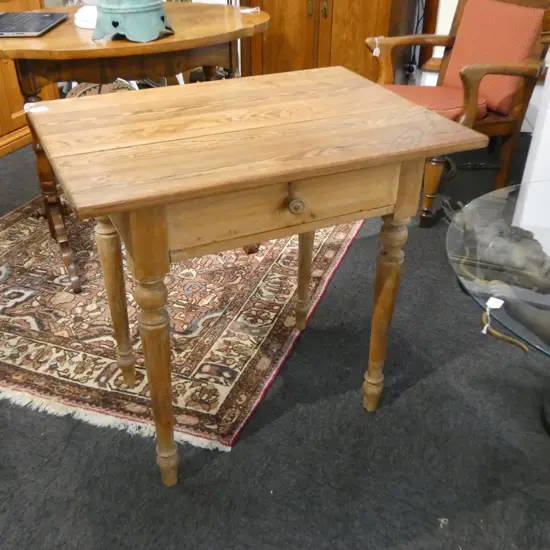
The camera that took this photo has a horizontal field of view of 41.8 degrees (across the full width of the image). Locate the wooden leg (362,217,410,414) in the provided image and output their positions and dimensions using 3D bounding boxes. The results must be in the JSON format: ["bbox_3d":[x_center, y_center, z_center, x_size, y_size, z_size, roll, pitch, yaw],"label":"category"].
[{"bbox_3d":[0.266,0.113,1.769,0.064,0.590,0.064,1,32,0],"label":"wooden leg"}]

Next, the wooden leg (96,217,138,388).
[{"bbox_3d":[-0.413,0.049,1.872,0.064,0.590,0.064,-13,32,-21],"label":"wooden leg"}]

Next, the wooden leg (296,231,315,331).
[{"bbox_3d":[0.089,-0.080,2.093,0.064,0.589,0.064,-13,34,-21],"label":"wooden leg"}]

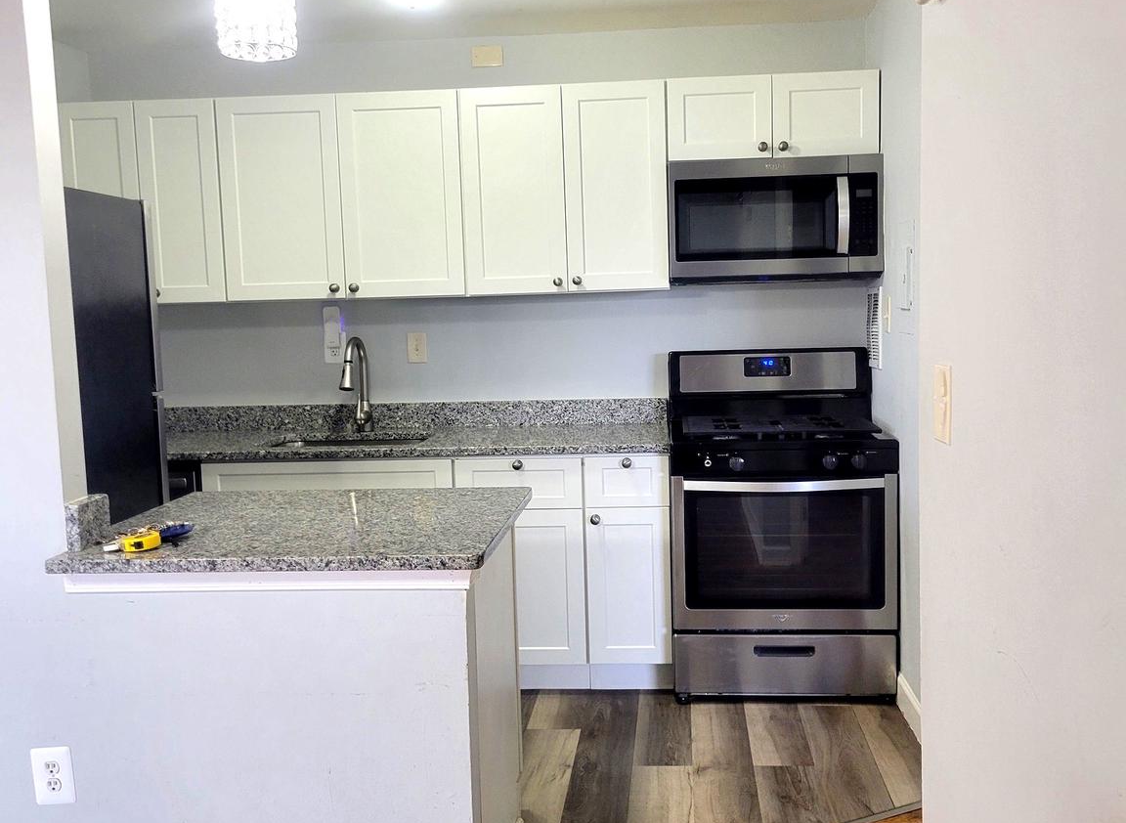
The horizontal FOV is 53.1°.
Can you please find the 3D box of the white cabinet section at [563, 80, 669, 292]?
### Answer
[{"bbox_3d":[0.209,-0.838,4.310,0.379,0.757,0.320,-1,6,4],"label":"white cabinet section"}]

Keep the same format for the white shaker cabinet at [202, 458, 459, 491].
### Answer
[{"bbox_3d":[-0.804,0.563,4.365,0.923,0.872,0.612,-1,6,6],"label":"white shaker cabinet"}]

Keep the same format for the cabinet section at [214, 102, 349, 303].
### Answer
[{"bbox_3d":[-1.050,-0.815,4.408,0.465,0.757,0.320,-1,6,4],"label":"cabinet section"}]

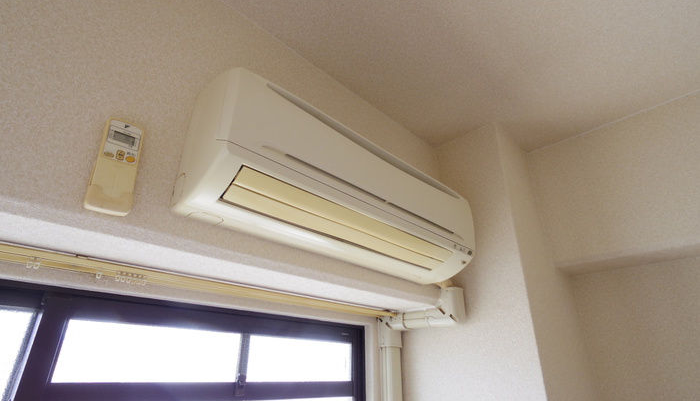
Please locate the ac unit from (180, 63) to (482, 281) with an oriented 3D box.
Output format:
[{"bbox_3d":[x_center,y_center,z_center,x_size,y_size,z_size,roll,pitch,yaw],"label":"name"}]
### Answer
[{"bbox_3d":[0.029,-0.010,0.869,0.790,0.285,0.195,23,-32,-37],"label":"ac unit"}]

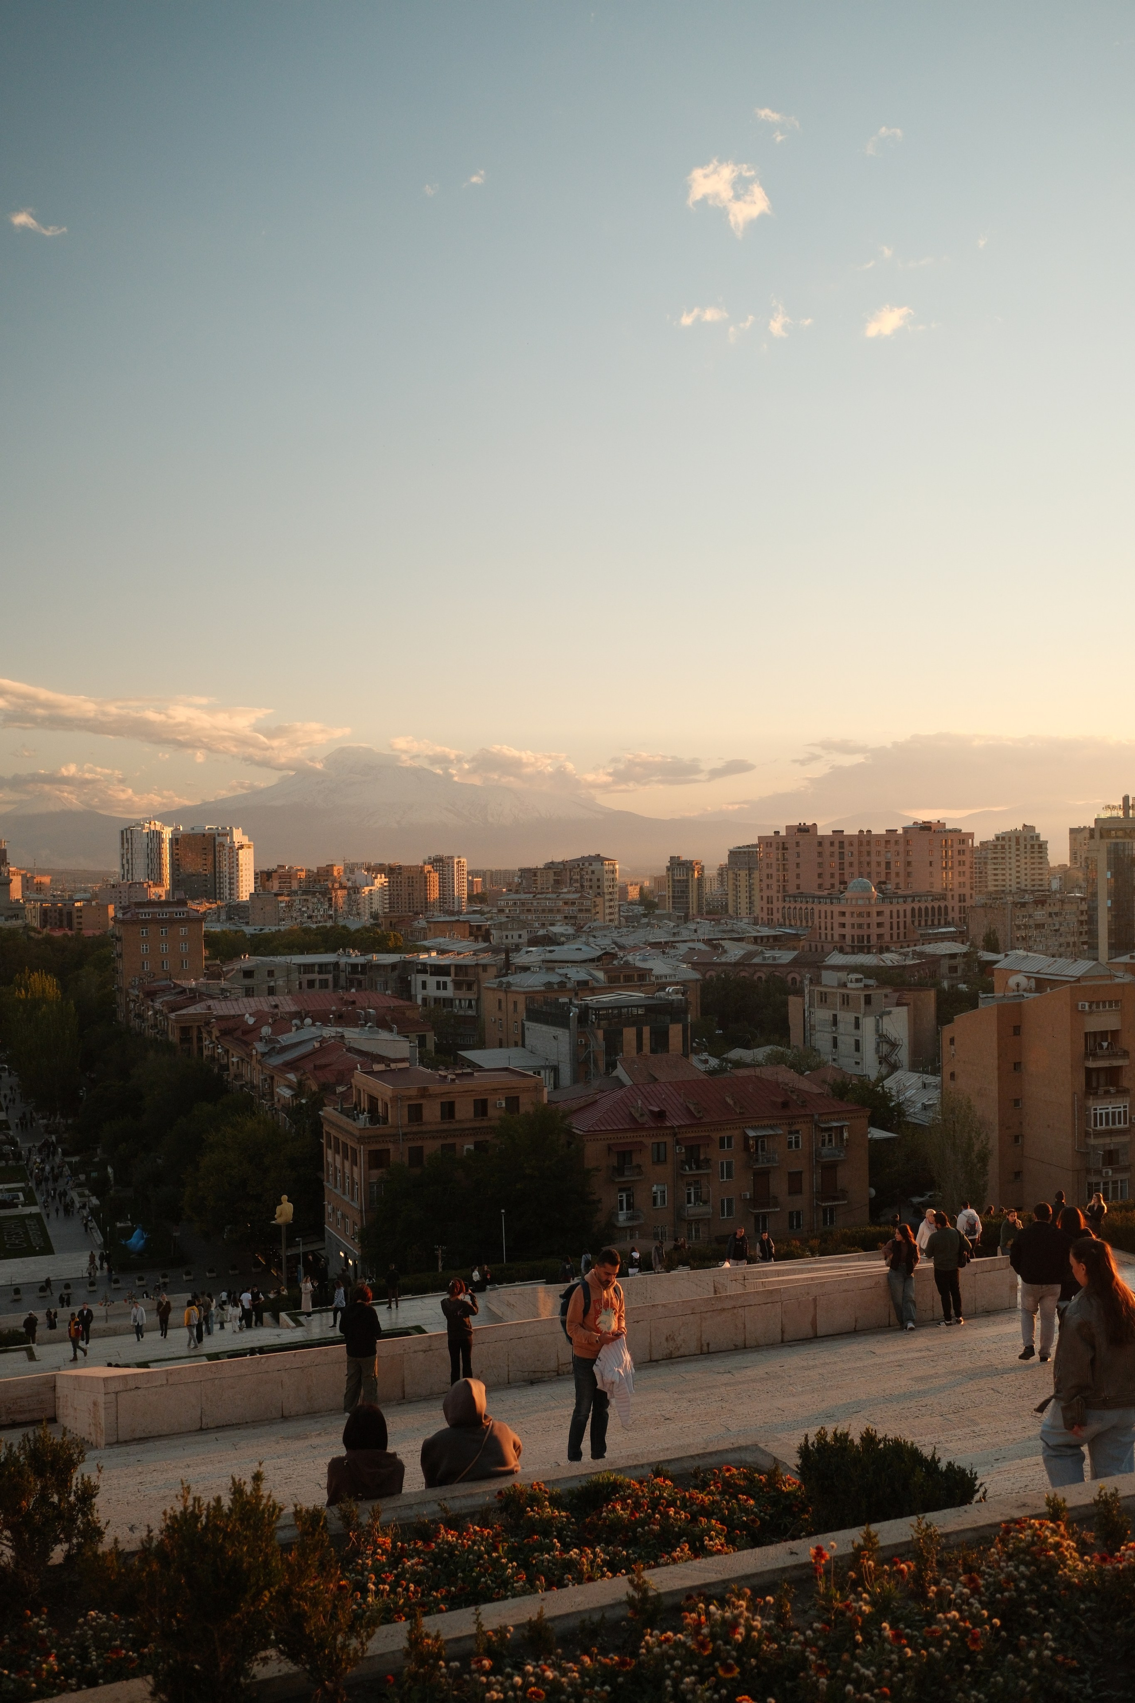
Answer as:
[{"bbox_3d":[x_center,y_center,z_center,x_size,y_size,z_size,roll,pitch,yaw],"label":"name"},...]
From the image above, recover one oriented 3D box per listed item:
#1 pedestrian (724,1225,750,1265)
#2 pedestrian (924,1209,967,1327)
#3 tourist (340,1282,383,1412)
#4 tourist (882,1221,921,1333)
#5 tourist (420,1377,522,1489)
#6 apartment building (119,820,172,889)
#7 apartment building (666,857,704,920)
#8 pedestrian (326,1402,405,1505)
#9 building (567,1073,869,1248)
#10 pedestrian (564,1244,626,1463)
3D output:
[{"bbox_3d":[3.973,9.585,38.497,0.550,1.750,0.380,-1,0,6],"label":"pedestrian"},{"bbox_3d":[5.846,6.418,25.497,0.550,1.770,0.380,-1,0,-9],"label":"pedestrian"},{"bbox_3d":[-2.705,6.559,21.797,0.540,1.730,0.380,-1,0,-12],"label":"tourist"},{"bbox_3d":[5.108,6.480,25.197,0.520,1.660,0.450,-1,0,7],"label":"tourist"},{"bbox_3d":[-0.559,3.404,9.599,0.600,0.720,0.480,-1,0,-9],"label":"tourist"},{"bbox_3d":[-263.125,15.237,1031.973,26.000,68.000,24.000,-1,0,-1],"label":"apartment building"},{"bbox_3d":[71.473,26.727,1012.079,19.000,46.000,18.000,-1,0,25],"label":"apartment building"},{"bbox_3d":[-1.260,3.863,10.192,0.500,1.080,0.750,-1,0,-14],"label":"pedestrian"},{"bbox_3d":[9.838,24.826,130.372,24.505,13.400,13.282,-1,0,-23],"label":"building"},{"bbox_3d":[0.221,3.978,12.997,0.500,1.740,0.380,-1,0,-37],"label":"pedestrian"}]

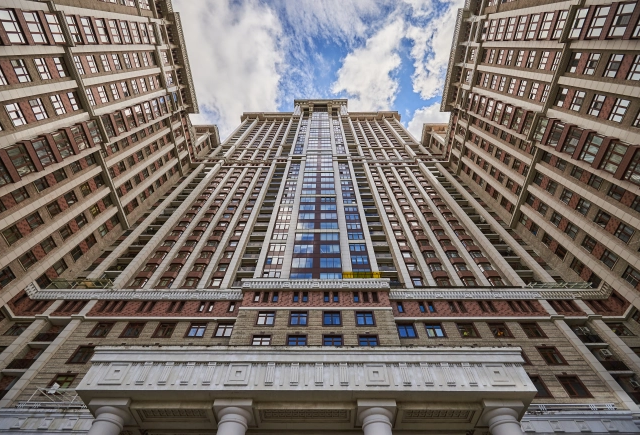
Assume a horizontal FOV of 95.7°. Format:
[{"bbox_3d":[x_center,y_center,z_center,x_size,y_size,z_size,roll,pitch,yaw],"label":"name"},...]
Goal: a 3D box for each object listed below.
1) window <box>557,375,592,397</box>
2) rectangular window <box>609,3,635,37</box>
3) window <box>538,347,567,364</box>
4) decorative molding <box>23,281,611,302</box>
[{"bbox_3d":[24.095,16.055,27.469,1.918,2.030,0.200,0,-59,1],"label":"window"},{"bbox_3d":[34.996,-22.826,33.604,0.250,2.250,3.300,-2,-59,1],"label":"rectangular window"},{"bbox_3d":[25.932,15.522,32.374,2.150,2.120,0.220,0,-59,0],"label":"window"},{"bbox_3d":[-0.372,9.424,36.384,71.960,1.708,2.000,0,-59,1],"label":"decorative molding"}]

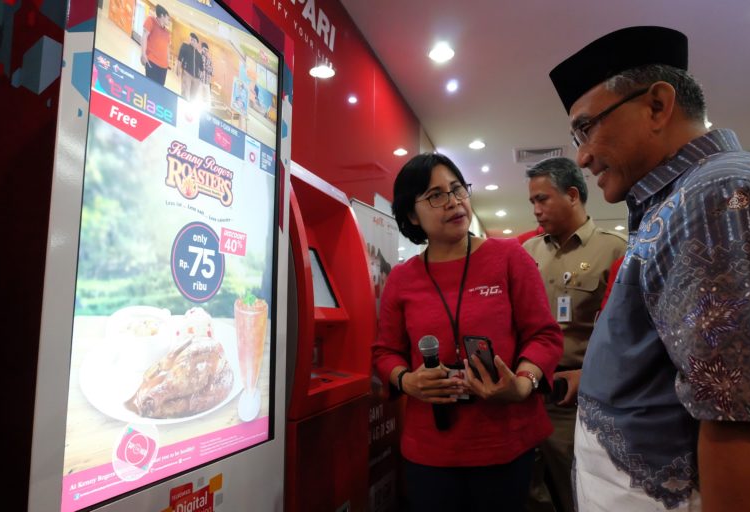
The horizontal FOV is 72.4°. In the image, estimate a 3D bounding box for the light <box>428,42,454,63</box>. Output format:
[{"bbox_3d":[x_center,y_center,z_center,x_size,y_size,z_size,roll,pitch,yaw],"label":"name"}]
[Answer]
[{"bbox_3d":[0.441,-1.356,3.420,0.165,0.060,0.165,0,-6,0],"label":"light"}]

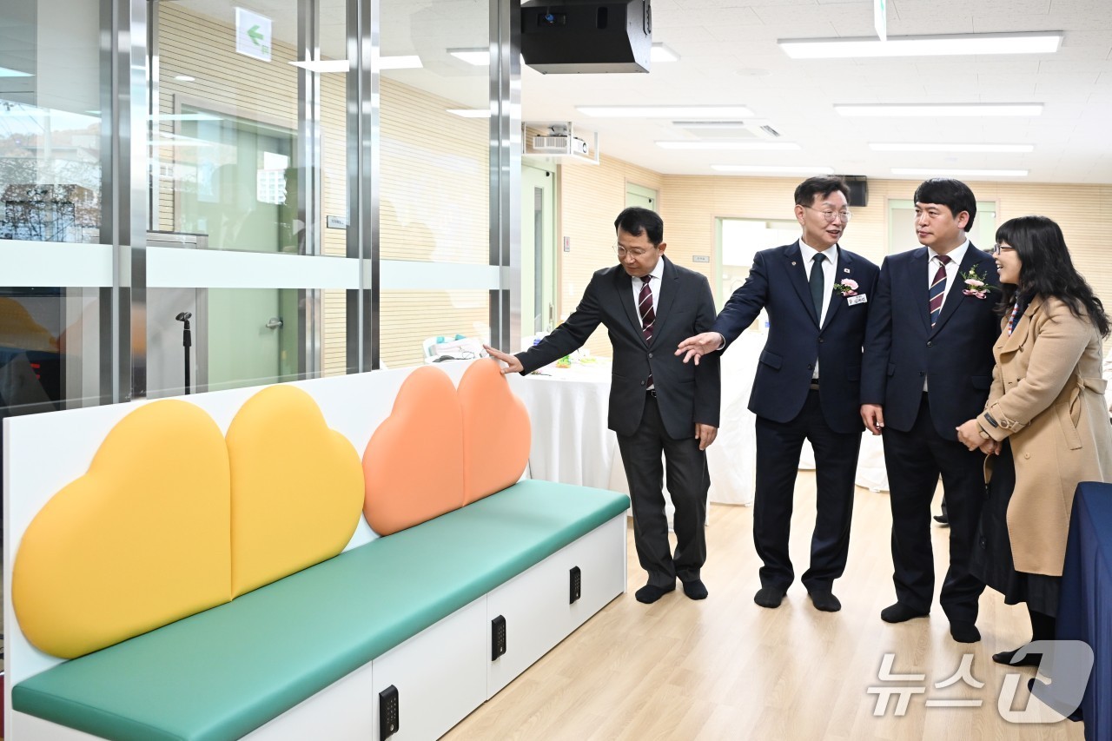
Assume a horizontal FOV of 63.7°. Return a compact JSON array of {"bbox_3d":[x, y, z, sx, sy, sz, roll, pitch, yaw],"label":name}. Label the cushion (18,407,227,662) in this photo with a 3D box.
[{"bbox_3d":[-1.035,0.368,2.230,0.100,0.570,0.590,3,5,28],"label":"cushion"}]

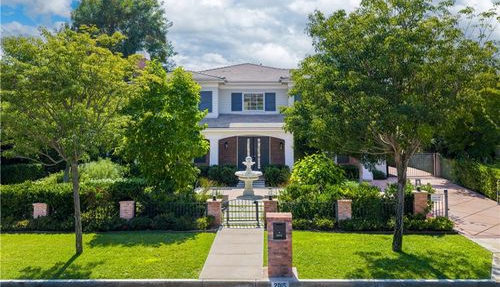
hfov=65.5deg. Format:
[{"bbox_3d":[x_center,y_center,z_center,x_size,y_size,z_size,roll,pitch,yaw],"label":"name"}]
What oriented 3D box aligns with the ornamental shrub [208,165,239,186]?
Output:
[{"bbox_3d":[-1.410,1.650,19.900,1.650,1.050,1.200,0,1,2],"label":"ornamental shrub"}]

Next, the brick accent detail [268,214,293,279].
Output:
[{"bbox_3d":[0.806,2.663,10.273,0.620,1.550,0.560,0,6,0],"label":"brick accent detail"}]

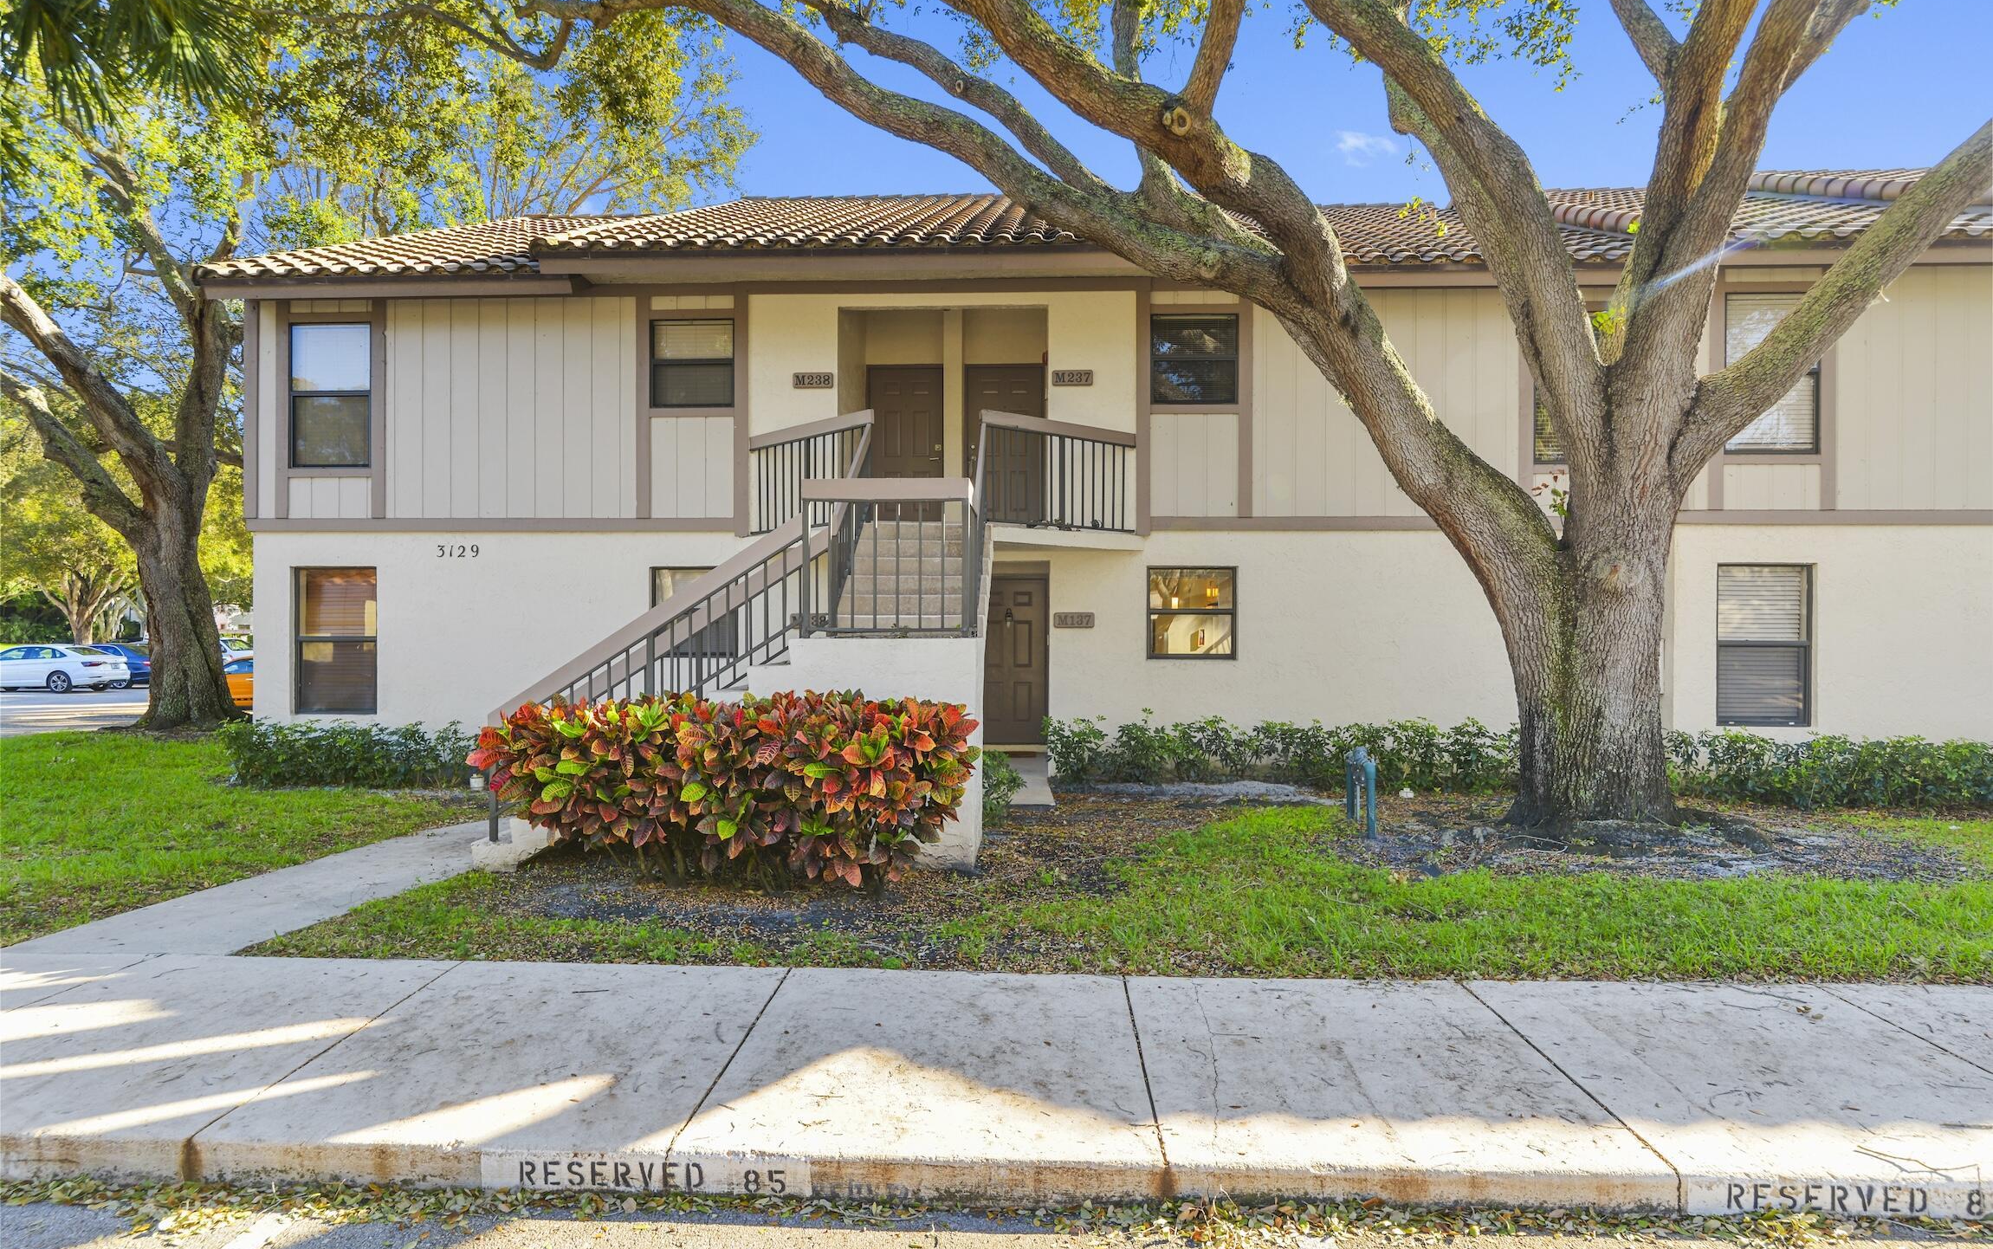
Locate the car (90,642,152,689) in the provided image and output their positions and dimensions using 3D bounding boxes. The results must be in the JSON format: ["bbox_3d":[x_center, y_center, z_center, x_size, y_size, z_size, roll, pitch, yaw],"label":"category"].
[{"bbox_3d":[-29.000,1.360,37.700,4.600,1.460,1.820,0,0,3],"label":"car"}]

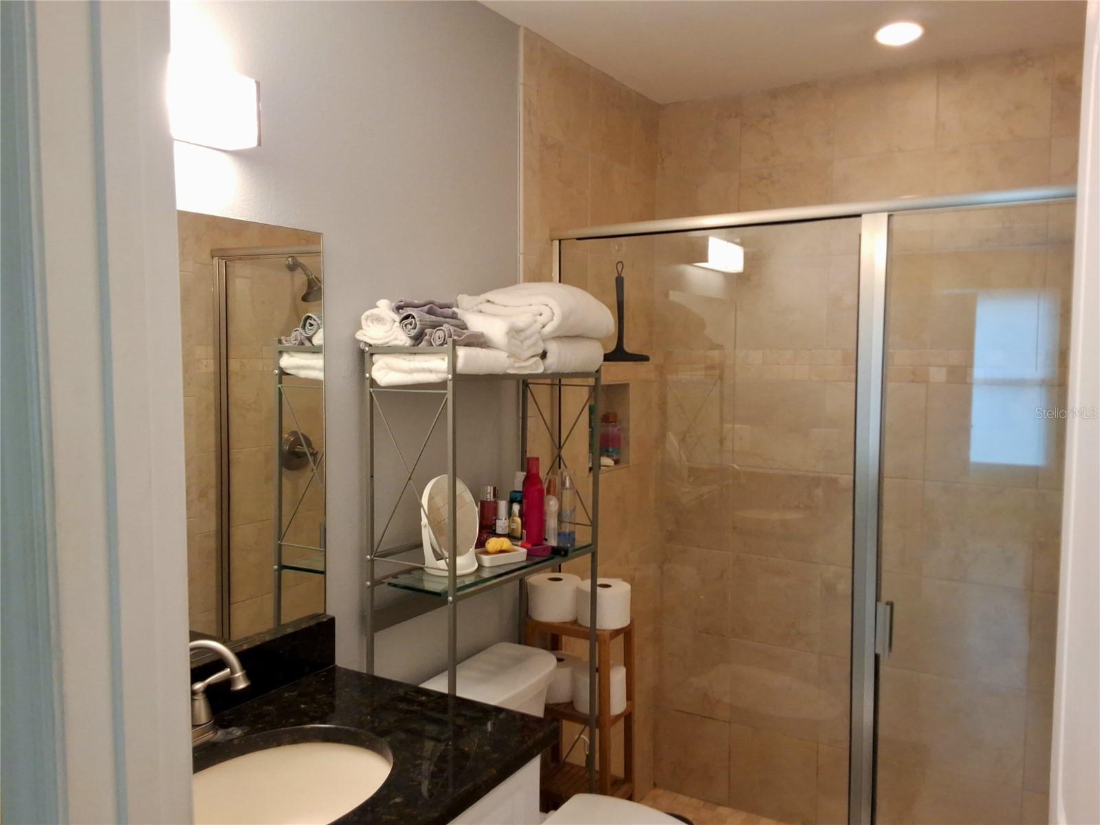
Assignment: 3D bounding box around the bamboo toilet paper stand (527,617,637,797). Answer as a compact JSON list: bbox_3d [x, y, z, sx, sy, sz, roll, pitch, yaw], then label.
[{"bbox_3d":[0.078,0.979,2.508,0.273,0.825,0.155,3,5,31],"label":"bamboo toilet paper stand"}]

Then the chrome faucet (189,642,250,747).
[{"bbox_3d":[-0.559,0.460,1.423,0.210,0.201,0.218,3,5,31],"label":"chrome faucet"}]

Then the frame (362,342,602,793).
[{"bbox_3d":[-0.137,0.630,2.125,0.250,1.595,0.600,2,4,33],"label":"frame"}]

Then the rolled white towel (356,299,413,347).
[{"bbox_3d":[-0.305,-0.185,1.937,0.130,0.090,0.220,2,4,33],"label":"rolled white towel"}]

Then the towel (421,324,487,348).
[{"bbox_3d":[-0.192,-0.157,1.865,0.070,0.047,0.160,2,4,33],"label":"towel"}]

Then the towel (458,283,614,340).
[{"bbox_3d":[-0.030,-0.242,2.191,0.280,0.130,0.290,2,4,33],"label":"towel"}]

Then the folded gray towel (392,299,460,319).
[{"bbox_3d":[-0.269,-0.217,1.972,0.050,0.050,0.220,2,4,33],"label":"folded gray towel"}]

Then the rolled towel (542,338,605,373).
[{"bbox_3d":[-0.038,-0.135,2.199,0.265,0.085,0.265,2,4,33],"label":"rolled towel"}]

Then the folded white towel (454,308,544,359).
[{"bbox_3d":[-0.120,-0.170,2.006,0.215,0.099,0.155,2,4,33],"label":"folded white towel"}]

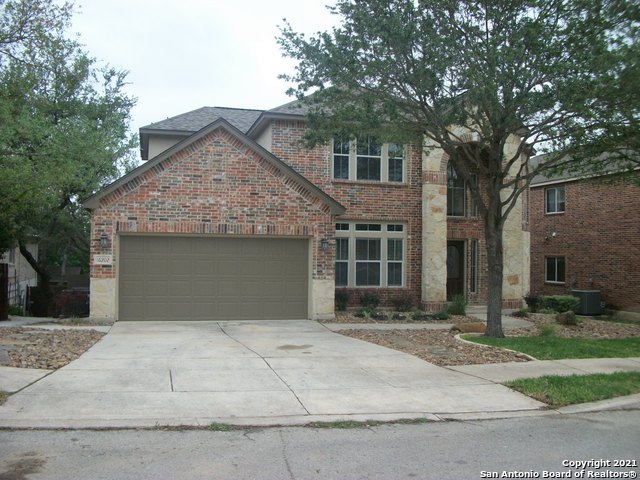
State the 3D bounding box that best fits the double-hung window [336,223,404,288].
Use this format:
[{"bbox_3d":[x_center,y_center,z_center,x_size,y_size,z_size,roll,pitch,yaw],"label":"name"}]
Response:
[{"bbox_3d":[1.546,0.485,18.425,2.410,2.029,0.120,1,-2,-15],"label":"double-hung window"}]

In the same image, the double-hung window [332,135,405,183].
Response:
[{"bbox_3d":[1.552,-2.559,18.501,2.419,1.547,0.120,1,-2,-15],"label":"double-hung window"}]

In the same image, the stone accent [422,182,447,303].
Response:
[{"bbox_3d":[3.598,0.095,18.817,0.740,3.745,0.420,1,-2,-15],"label":"stone accent"}]

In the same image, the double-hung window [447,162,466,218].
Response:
[{"bbox_3d":[4.625,-1.743,20.385,0.835,1.912,0.120,1,-2,-15],"label":"double-hung window"}]

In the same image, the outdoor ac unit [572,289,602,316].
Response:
[{"bbox_3d":[10.516,2.473,23.300,0.780,0.970,0.780,1,-2,-17],"label":"outdoor ac unit"}]

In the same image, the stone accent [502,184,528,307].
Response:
[{"bbox_3d":[6.282,0.123,19.547,0.800,3.777,0.420,1,-2,-15],"label":"stone accent"}]

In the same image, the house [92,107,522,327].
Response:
[{"bbox_3d":[-0.361,-1.843,21.482,14.100,8.300,11.450,1,-2,-15],"label":"house"}]

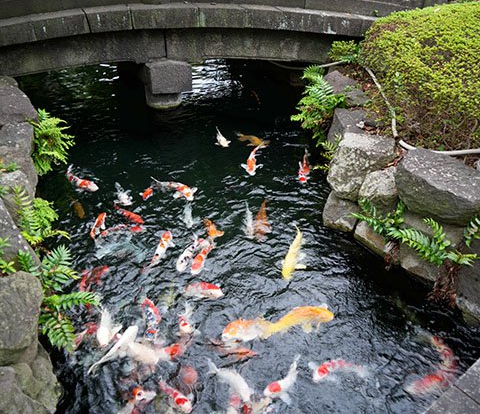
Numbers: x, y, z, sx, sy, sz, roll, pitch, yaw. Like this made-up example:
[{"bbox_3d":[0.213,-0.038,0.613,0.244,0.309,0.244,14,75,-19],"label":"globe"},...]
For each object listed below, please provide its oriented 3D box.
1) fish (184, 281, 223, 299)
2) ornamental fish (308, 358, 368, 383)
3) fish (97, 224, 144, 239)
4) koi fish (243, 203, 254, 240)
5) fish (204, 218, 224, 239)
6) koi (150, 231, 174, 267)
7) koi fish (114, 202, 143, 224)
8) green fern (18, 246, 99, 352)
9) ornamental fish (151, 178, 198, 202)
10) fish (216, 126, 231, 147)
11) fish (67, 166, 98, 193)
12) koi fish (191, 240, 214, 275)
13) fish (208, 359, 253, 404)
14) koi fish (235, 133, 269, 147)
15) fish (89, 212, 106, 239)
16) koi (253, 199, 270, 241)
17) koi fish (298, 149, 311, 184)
[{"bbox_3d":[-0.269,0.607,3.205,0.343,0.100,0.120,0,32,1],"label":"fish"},{"bbox_3d":[0.517,0.883,2.536,0.295,0.100,0.130,-6,34,-9],"label":"ornamental fish"},{"bbox_3d":[-0.870,0.205,3.541,0.338,0.100,0.120,-11,35,-15],"label":"fish"},{"bbox_3d":[0.071,0.103,3.950,0.125,0.102,0.465,-2,35,-2],"label":"koi fish"},{"bbox_3d":[-0.240,0.189,3.831,0.121,0.085,0.289,-10,36,-13],"label":"fish"},{"bbox_3d":[-0.630,0.342,3.718,0.130,0.100,0.438,4,32,8],"label":"koi"},{"bbox_3d":[-1.006,0.052,4.337,0.400,0.100,0.120,27,43,33],"label":"koi fish"},{"bbox_3d":[-1.025,0.516,2.710,0.390,0.400,0.420,-1,32,0],"label":"green fern"},{"bbox_3d":[-0.612,-0.162,4.341,0.504,0.111,0.191,29,44,35],"label":"ornamental fish"},{"bbox_3d":[-0.189,-0.692,4.871,0.140,0.114,0.477,-8,35,-12],"label":"fish"},{"bbox_3d":[-1.551,-0.280,4.750,0.160,0.120,0.582,-24,38,-32],"label":"fish"},{"bbox_3d":[-0.242,0.378,3.284,0.130,0.100,0.333,11,36,16],"label":"koi fish"},{"bbox_3d":[-0.066,0.979,2.674,0.120,0.095,0.383,-24,39,-32],"label":"fish"},{"bbox_3d":[0.114,-0.711,5.122,0.145,0.085,0.381,-30,44,-35],"label":"koi fish"},{"bbox_3d":[-1.048,0.163,3.603,0.120,0.100,0.316,1,34,2],"label":"fish"},{"bbox_3d":[0.199,0.120,4.051,0.160,0.130,0.551,2,32,5],"label":"koi"},{"bbox_3d":[0.682,-0.447,5.049,0.150,0.120,0.560,5,35,7],"label":"koi fish"}]

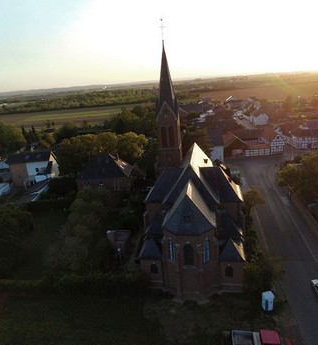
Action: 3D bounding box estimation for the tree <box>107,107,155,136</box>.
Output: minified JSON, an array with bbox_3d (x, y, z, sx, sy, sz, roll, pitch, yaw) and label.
[{"bbox_3d":[-14.256,-26.727,161.032,24.000,16.000,19.000,-4,17,0],"label":"tree"}]

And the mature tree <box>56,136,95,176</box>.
[{"bbox_3d":[-27.819,-5.417,98.984,12.400,14.300,12.400,-4,17,0],"label":"mature tree"}]

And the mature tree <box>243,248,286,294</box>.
[{"bbox_3d":[14.755,13.953,41.146,5.500,6.200,5.500,-4,17,0],"label":"mature tree"}]

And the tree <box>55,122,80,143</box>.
[{"bbox_3d":[-52.741,-22.185,171.929,12.500,13.220,12.000,-4,17,0],"label":"tree"}]

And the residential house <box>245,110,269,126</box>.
[{"bbox_3d":[62.383,-34.064,183.370,8.500,7.600,14.000,-5,17,-3],"label":"residential house"}]

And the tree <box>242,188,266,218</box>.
[{"bbox_3d":[20.091,6.751,62.375,4.900,6.700,4.900,-4,17,0],"label":"tree"}]

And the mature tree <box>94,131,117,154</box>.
[{"bbox_3d":[-21.084,-9.367,120.135,10.000,14.630,10.000,-4,17,0],"label":"mature tree"}]

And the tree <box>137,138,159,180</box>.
[{"bbox_3d":[-3.534,-5.275,104.015,9.000,13.810,9.000,-4,17,0],"label":"tree"}]

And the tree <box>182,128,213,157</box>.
[{"bbox_3d":[14.472,-9.968,107.657,11.800,12.500,11.800,-4,17,0],"label":"tree"}]

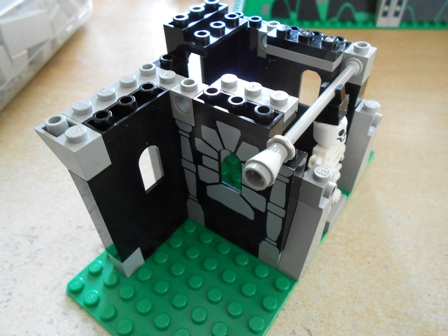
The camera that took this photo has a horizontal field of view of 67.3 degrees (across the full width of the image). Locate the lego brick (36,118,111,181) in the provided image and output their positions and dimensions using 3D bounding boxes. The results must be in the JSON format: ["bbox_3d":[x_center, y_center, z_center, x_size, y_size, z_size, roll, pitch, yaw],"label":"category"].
[{"bbox_3d":[-0.038,-0.006,0.084,0.016,0.011,0.008,25,50,26],"label":"lego brick"}]

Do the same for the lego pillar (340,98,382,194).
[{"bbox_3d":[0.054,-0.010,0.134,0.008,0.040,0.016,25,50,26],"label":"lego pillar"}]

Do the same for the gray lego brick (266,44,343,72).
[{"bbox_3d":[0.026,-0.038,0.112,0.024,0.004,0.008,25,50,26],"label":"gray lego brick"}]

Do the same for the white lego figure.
[{"bbox_3d":[0.036,-0.002,0.122,0.014,0.040,0.024,25,50,26],"label":"white lego figure"}]

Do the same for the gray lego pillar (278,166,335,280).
[{"bbox_3d":[0.026,0.018,0.106,0.008,0.040,0.016,25,50,26],"label":"gray lego pillar"}]

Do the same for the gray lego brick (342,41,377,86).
[{"bbox_3d":[0.044,-0.035,0.111,0.008,0.011,0.008,25,50,26],"label":"gray lego brick"}]

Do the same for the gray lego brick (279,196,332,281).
[{"bbox_3d":[0.026,0.022,0.109,0.008,0.030,0.016,25,50,26],"label":"gray lego brick"}]

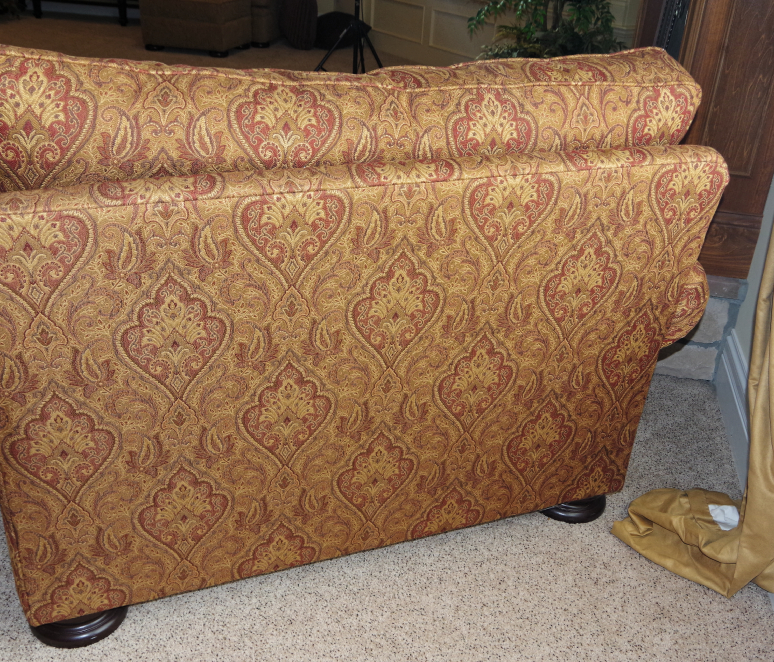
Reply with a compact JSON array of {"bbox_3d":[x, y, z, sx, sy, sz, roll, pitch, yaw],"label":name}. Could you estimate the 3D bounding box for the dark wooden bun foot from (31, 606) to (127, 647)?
[{"bbox_3d":[-0.543,0.486,1.515,0.162,0.082,0.162,-8,28,-21],"label":"dark wooden bun foot"}]

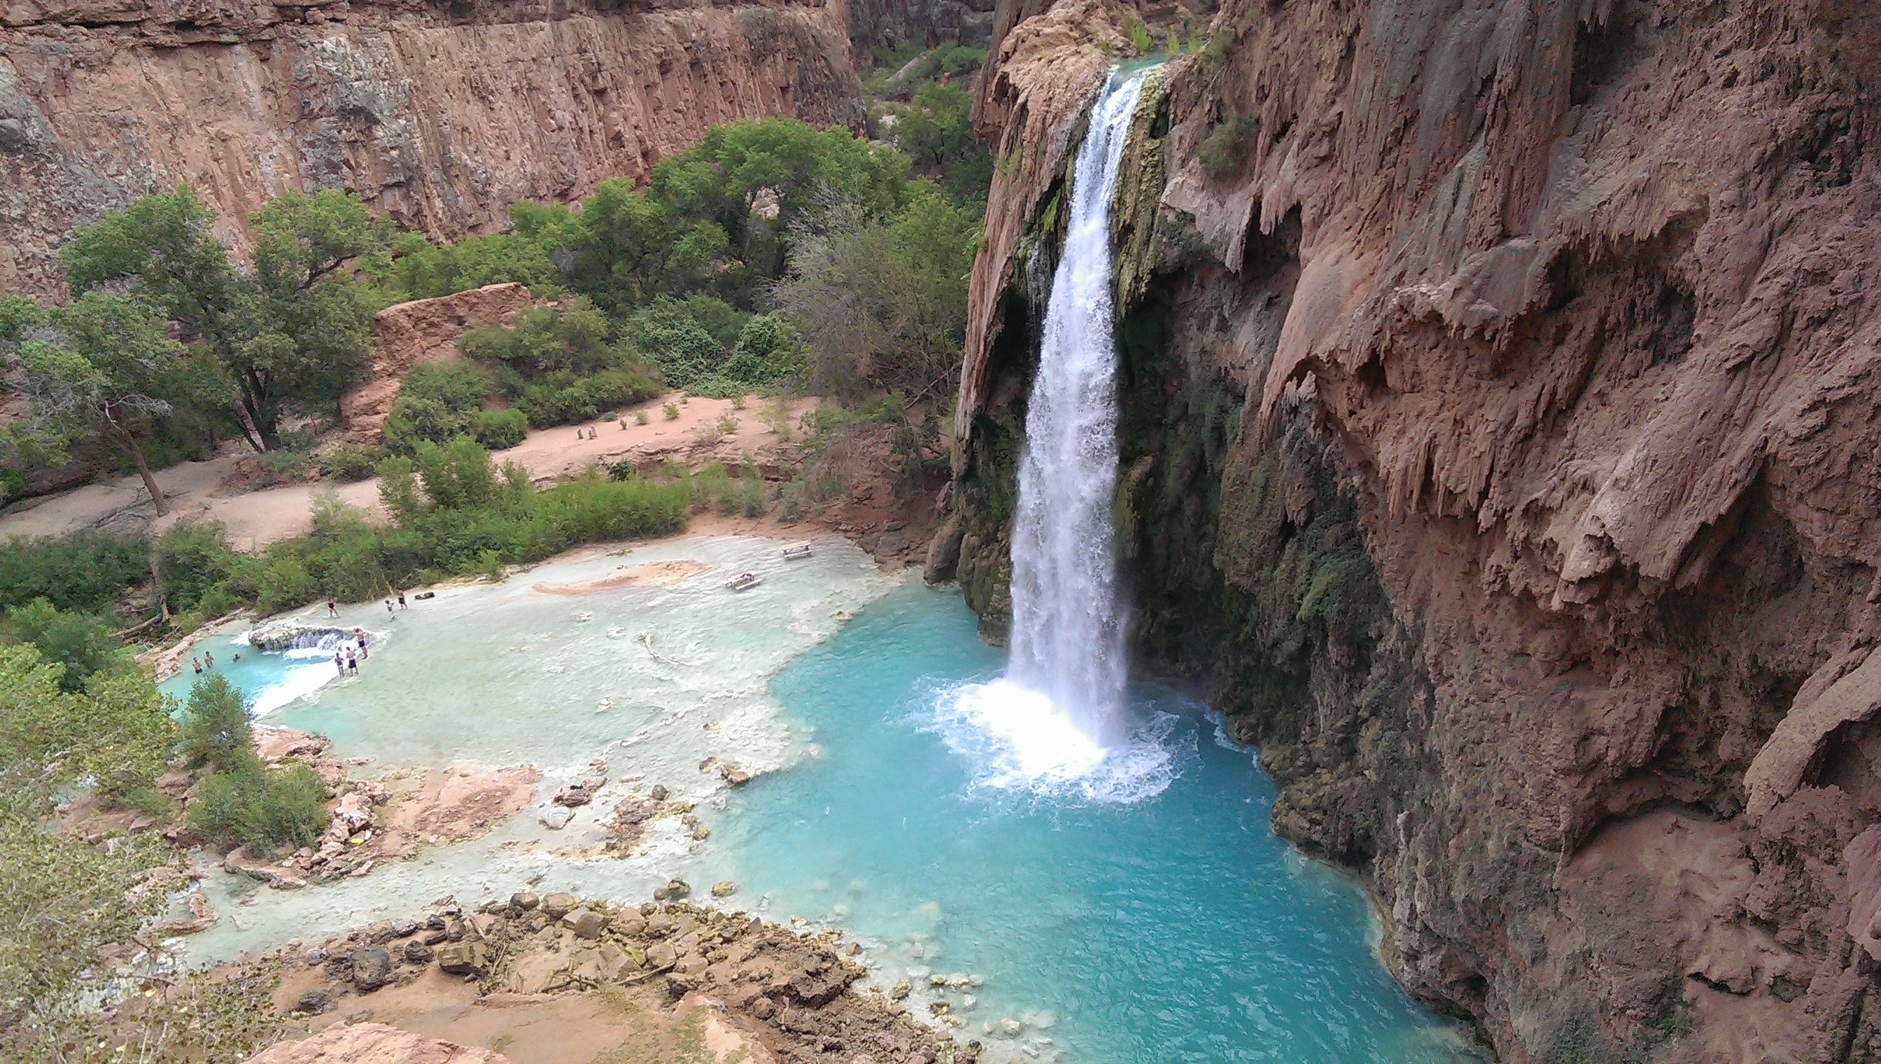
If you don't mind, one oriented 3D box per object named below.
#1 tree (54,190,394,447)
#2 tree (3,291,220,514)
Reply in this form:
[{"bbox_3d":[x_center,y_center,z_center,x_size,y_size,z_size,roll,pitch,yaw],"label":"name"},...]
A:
[{"bbox_3d":[-40.340,-12.290,81.320,16.300,16.000,13.500,-13,29,-24],"label":"tree"},{"bbox_3d":[-45.220,-6.620,75.920,10.000,12.900,9.500,-16,30,-28],"label":"tree"}]

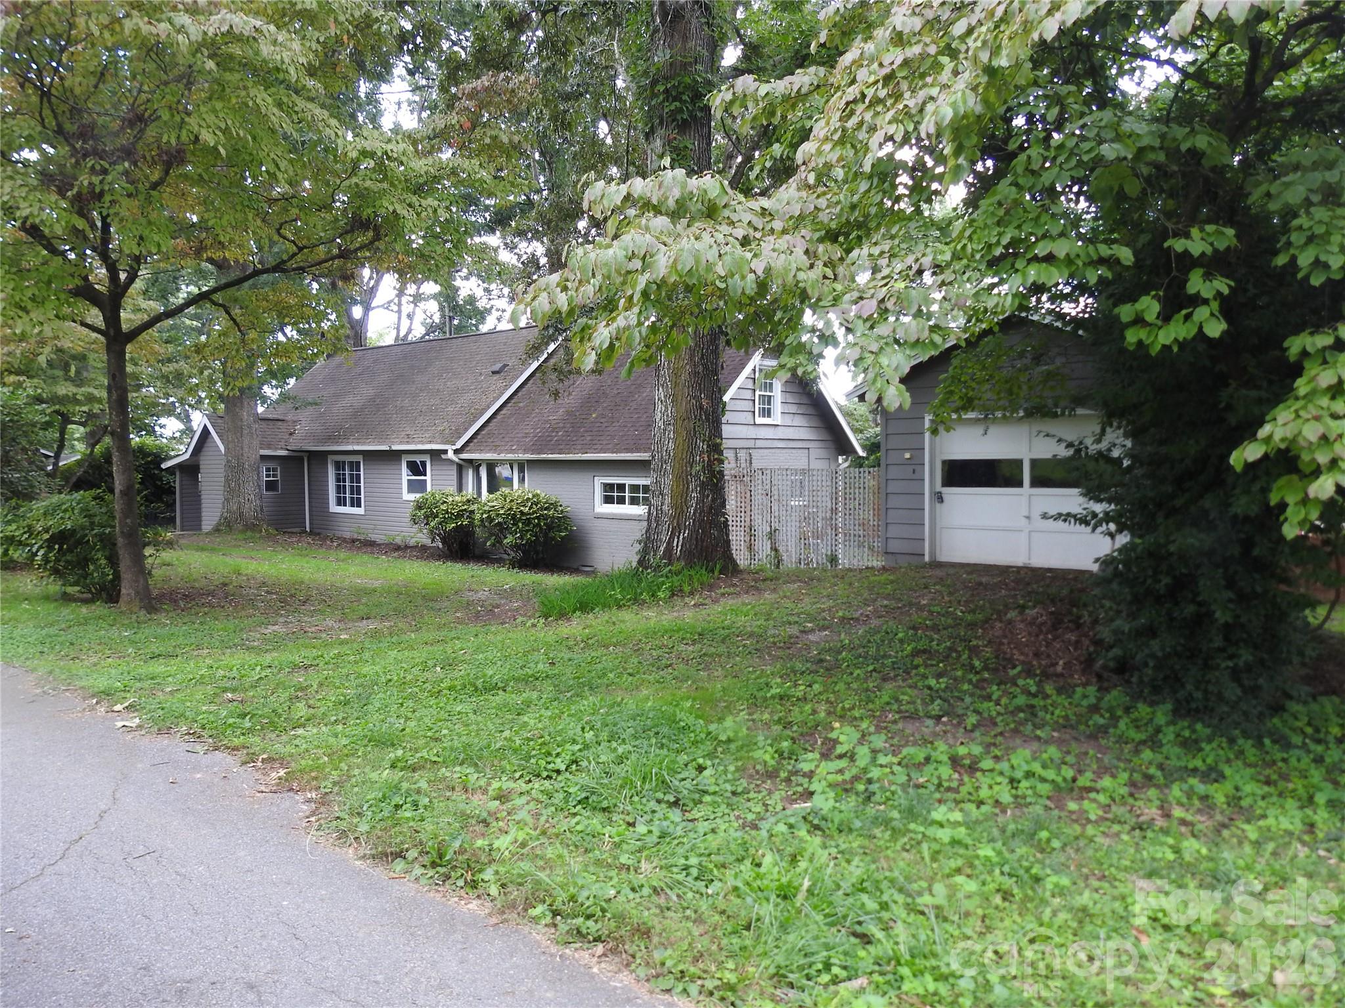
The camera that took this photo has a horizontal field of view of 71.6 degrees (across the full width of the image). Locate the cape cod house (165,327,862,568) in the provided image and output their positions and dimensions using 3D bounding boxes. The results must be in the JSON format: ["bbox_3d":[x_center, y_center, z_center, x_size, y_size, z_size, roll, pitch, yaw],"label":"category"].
[{"bbox_3d":[-4.871,-1.796,24.151,17.675,5.606,9.544,2,4,39],"label":"cape cod house"}]

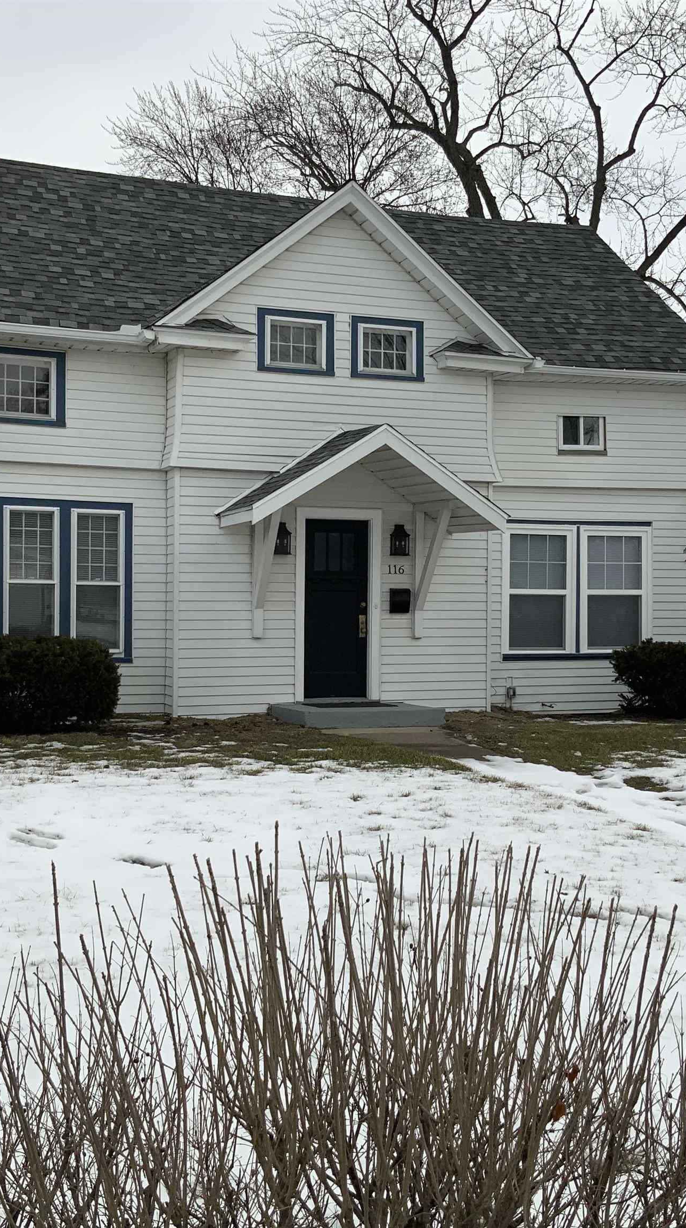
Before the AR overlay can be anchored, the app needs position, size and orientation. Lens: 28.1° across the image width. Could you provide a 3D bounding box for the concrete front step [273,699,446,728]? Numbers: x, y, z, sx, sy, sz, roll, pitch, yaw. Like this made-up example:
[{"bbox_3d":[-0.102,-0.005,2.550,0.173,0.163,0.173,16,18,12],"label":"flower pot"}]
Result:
[{"bbox_3d":[0.140,1.081,14.731,1.600,0.180,1.120,0,1,-21],"label":"concrete front step"}]

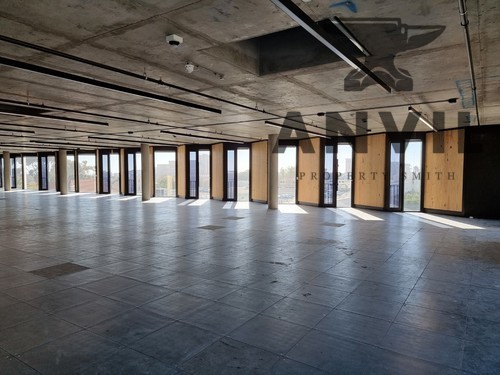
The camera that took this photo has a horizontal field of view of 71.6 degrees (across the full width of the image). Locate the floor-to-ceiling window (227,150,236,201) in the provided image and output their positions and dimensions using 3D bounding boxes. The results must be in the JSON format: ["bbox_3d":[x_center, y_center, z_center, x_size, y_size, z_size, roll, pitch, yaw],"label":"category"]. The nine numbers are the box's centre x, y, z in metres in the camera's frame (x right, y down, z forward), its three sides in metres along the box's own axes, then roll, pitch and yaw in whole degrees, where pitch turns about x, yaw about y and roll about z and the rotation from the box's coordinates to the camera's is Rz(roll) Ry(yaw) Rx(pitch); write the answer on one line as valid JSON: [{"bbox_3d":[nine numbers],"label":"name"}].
[{"bbox_3d":[-0.954,-0.643,17.691,0.580,2.660,0.100,0,2,4],"label":"floor-to-ceiling window"}]

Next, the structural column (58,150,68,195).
[{"bbox_3d":[-12.046,-1.033,22.435,0.390,3.000,0.390,2,3,33],"label":"structural column"}]

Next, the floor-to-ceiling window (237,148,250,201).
[{"bbox_3d":[-0.310,-0.669,17.640,0.720,2.720,0.100,0,2,4],"label":"floor-to-ceiling window"}]

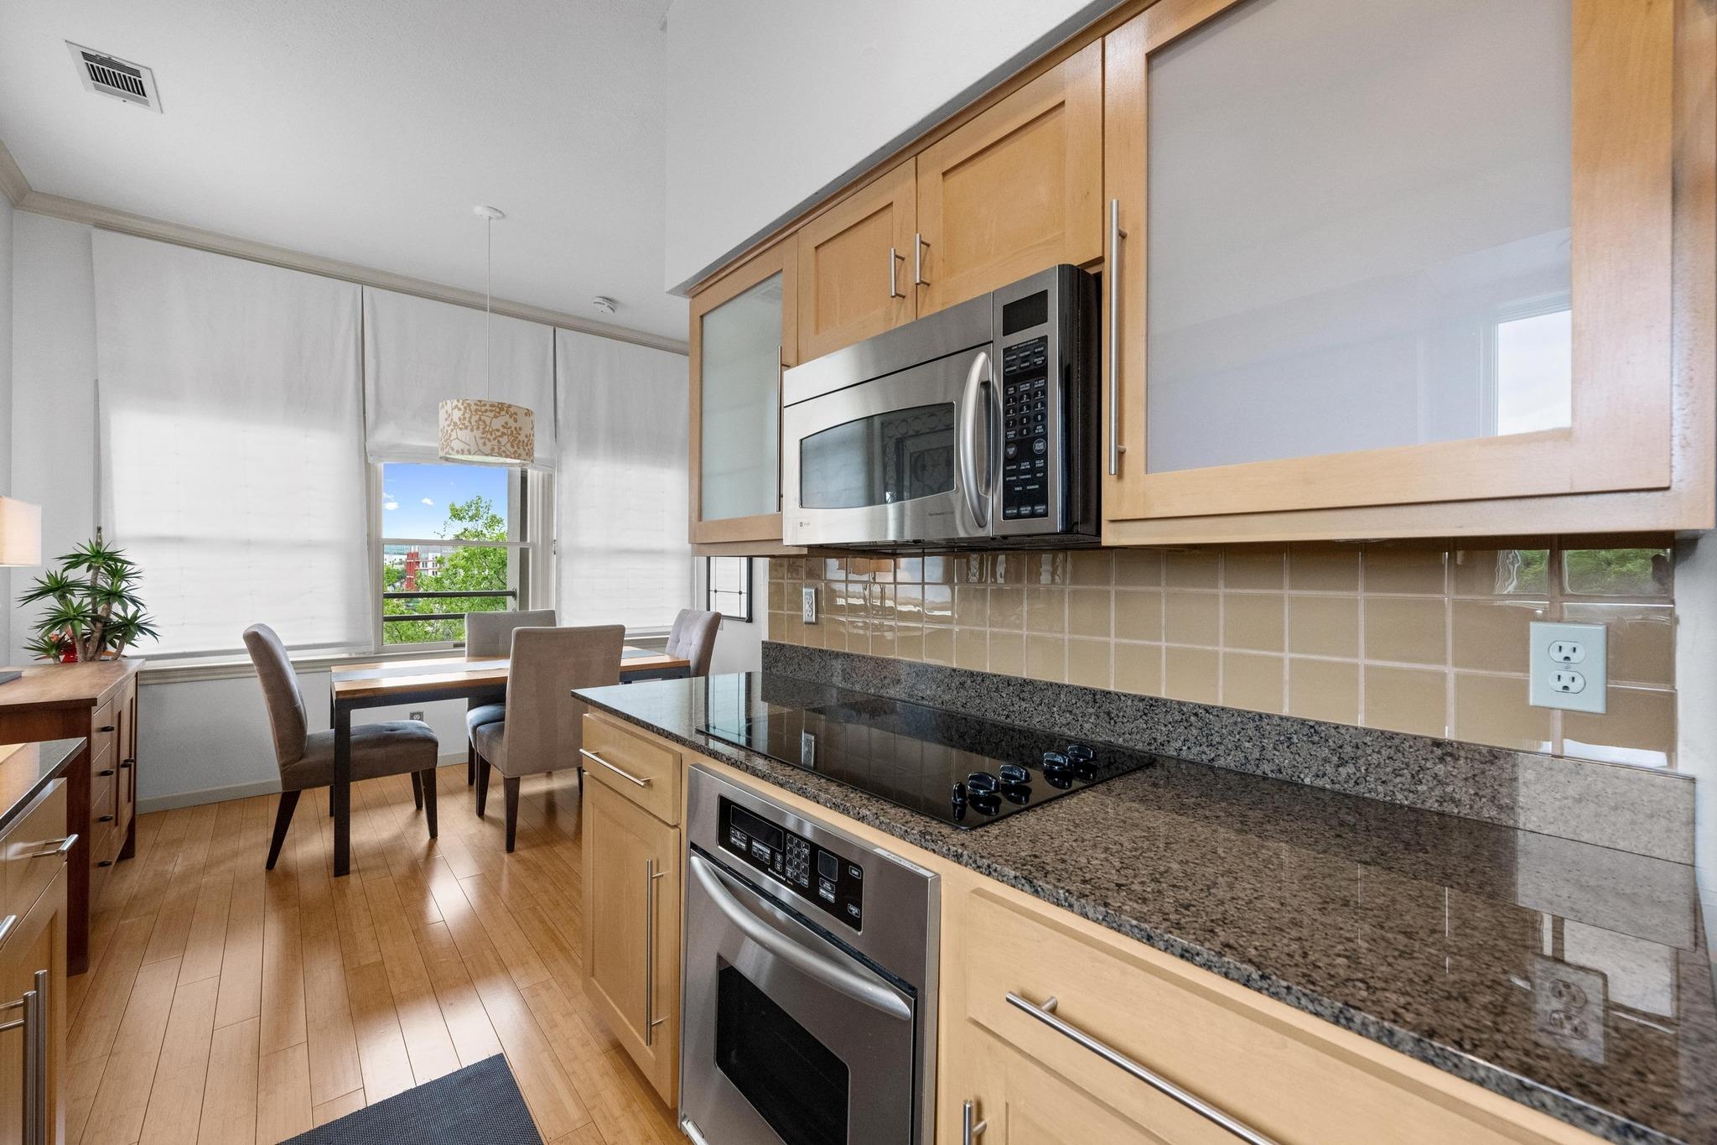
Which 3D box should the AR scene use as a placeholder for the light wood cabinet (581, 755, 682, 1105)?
[{"bbox_3d":[-0.364,0.815,1.903,0.610,0.840,0.610,0,0,-41],"label":"light wood cabinet"}]

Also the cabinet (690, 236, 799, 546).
[{"bbox_3d":[-0.208,-0.455,1.955,0.335,0.800,0.560,0,0,-41],"label":"cabinet"}]

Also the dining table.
[{"bbox_3d":[-1.867,0.880,3.645,1.560,0.763,0.920,0,0,-39],"label":"dining table"}]

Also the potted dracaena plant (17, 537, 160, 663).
[{"bbox_3d":[-3.522,0.130,3.069,0.430,0.610,0.430,0,0,-39],"label":"potted dracaena plant"}]

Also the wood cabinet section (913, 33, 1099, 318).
[{"bbox_3d":[0.364,-0.646,1.257,0.330,0.325,0.385,0,0,-42],"label":"wood cabinet section"}]

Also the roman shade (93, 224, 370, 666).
[{"bbox_3d":[-3.380,-0.637,3.672,1.090,2.150,0.060,0,0,-39],"label":"roman shade"}]

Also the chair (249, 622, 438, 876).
[{"bbox_3d":[-2.437,0.754,3.183,0.670,1.015,0.500,0,0,-37],"label":"chair"}]

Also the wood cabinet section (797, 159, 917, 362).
[{"bbox_3d":[0.108,-0.647,1.544,0.330,0.325,0.384,0,0,-42],"label":"wood cabinet section"}]

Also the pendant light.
[{"bbox_3d":[-1.897,-1.209,3.430,0.430,1.273,0.430,0,0,-39],"label":"pendant light"}]

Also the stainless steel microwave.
[{"bbox_3d":[0.209,-0.271,1.434,0.400,0.415,0.760,0,0,-41],"label":"stainless steel microwave"}]

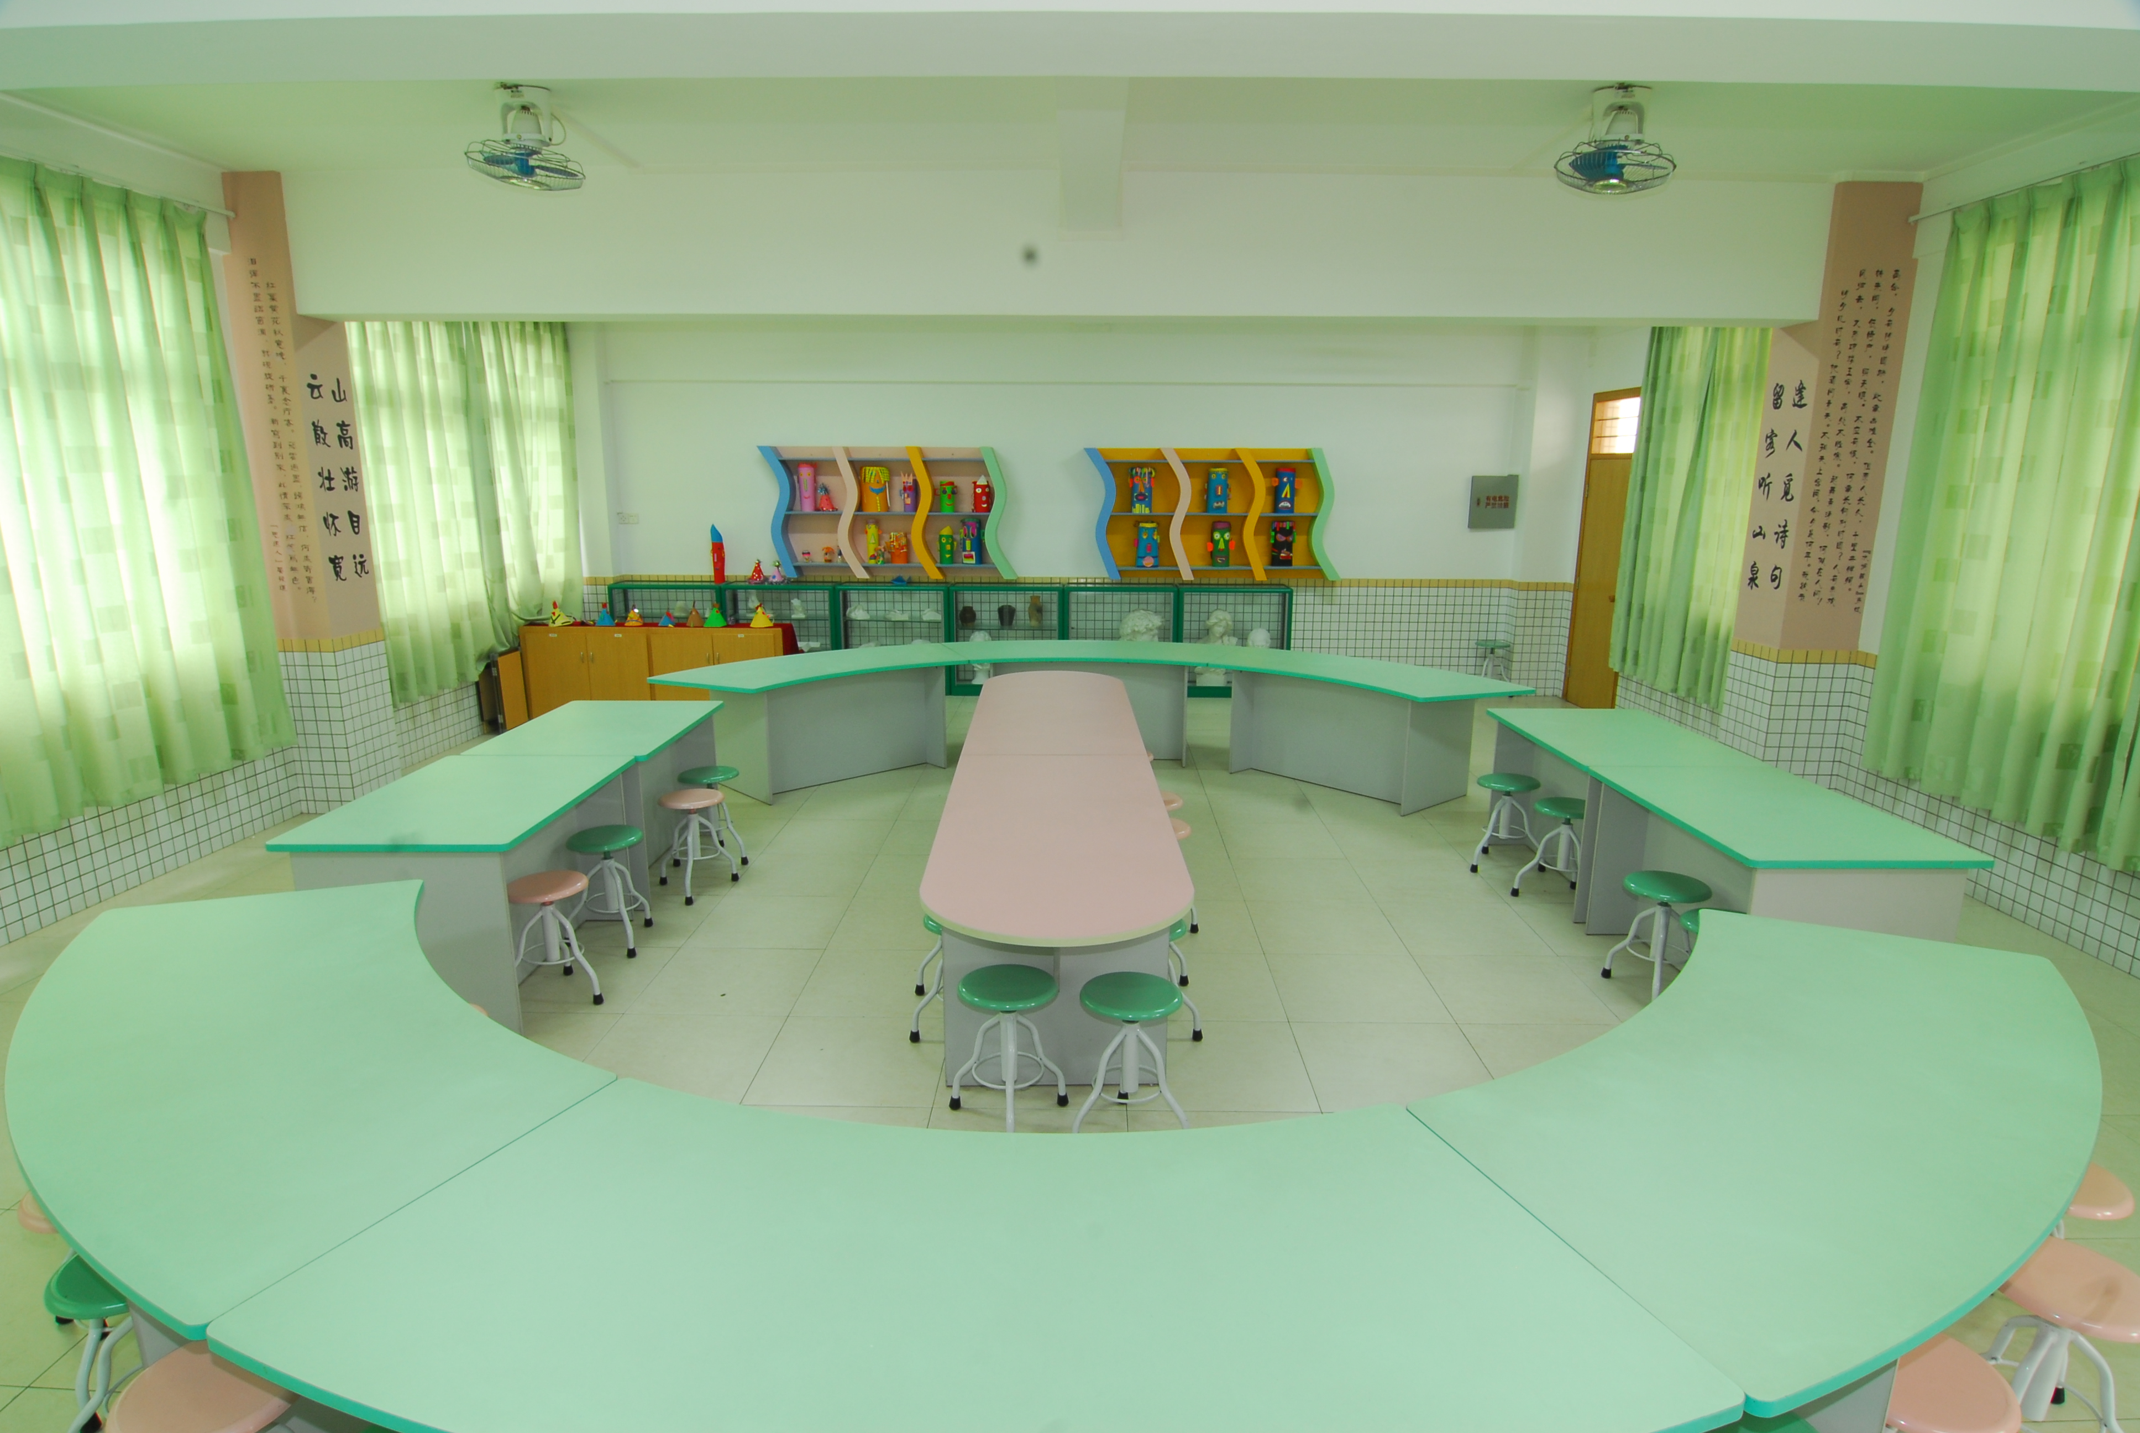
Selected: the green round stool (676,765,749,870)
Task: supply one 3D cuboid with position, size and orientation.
[{"bbox_3d":[-1.863,0.517,5.584,0.360,0.469,0.360,0,12,0],"label":"green round stool"}]

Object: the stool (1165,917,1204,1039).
[{"bbox_3d":[0.260,0.939,3.704,0.370,0.465,0.370,0,13,1],"label":"stool"}]

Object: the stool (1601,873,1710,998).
[{"bbox_3d":[2.272,0.857,4.118,0.360,0.464,0.360,0,12,1],"label":"stool"}]

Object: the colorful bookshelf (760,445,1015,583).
[{"bbox_3d":[-1.571,-1.803,9.400,2.220,1.130,0.220,0,13,1],"label":"colorful bookshelf"}]

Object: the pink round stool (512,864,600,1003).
[{"bbox_3d":[-1.974,0.851,4.078,0.360,0.464,0.360,0,12,0],"label":"pink round stool"}]

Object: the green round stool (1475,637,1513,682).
[{"bbox_3d":[3.726,-0.394,9.462,0.370,0.475,0.370,0,13,1],"label":"green round stool"}]

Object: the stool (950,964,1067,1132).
[{"bbox_3d":[-0.185,1.042,3.234,0.375,0.475,0.370,0,13,1],"label":"stool"}]

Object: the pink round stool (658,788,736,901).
[{"bbox_3d":[-1.810,0.609,5.164,0.360,0.471,0.360,0,12,0],"label":"pink round stool"}]

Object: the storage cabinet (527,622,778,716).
[{"bbox_3d":[-3.176,-0.326,8.390,1.990,0.790,0.370,0,13,1],"label":"storage cabinet"}]

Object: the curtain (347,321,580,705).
[{"bbox_3d":[-4.267,-1.687,7.871,0.200,2.770,2.920,0,13,1],"label":"curtain"}]

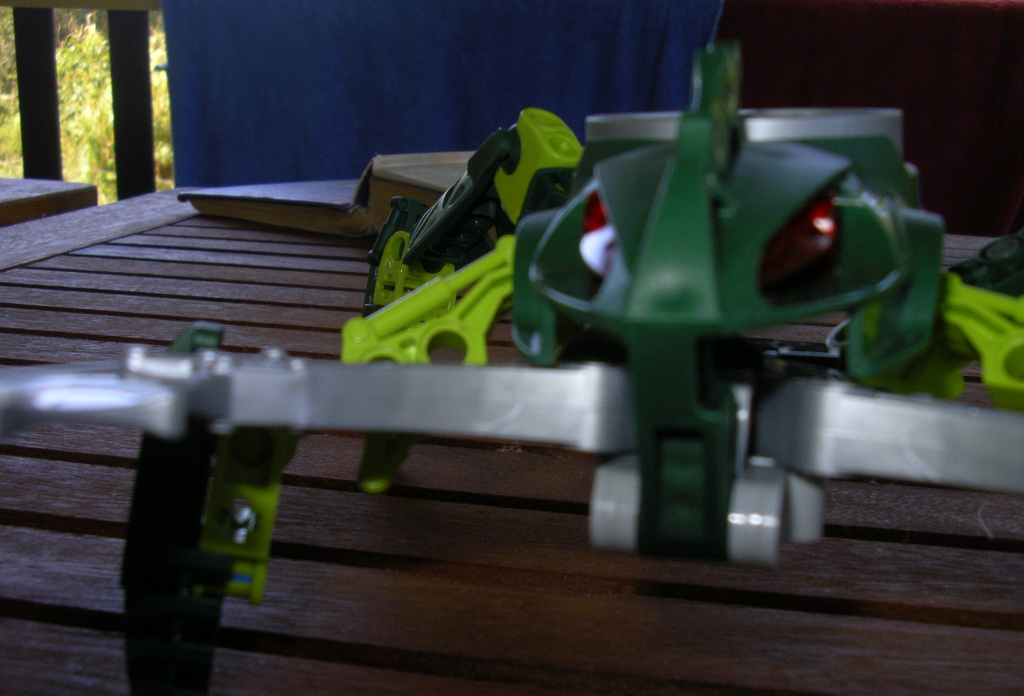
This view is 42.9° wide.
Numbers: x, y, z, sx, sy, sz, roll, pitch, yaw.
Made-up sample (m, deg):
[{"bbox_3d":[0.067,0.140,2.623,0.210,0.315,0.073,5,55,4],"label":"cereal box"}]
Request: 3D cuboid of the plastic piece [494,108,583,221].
[{"bbox_3d":[0.006,-0.037,0.257,0.019,0.021,0.014,6,12,14],"label":"plastic piece"}]

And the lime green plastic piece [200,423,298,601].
[{"bbox_3d":[-0.031,0.019,0.154,0.011,0.022,0.013,9,13,-8],"label":"lime green plastic piece"}]

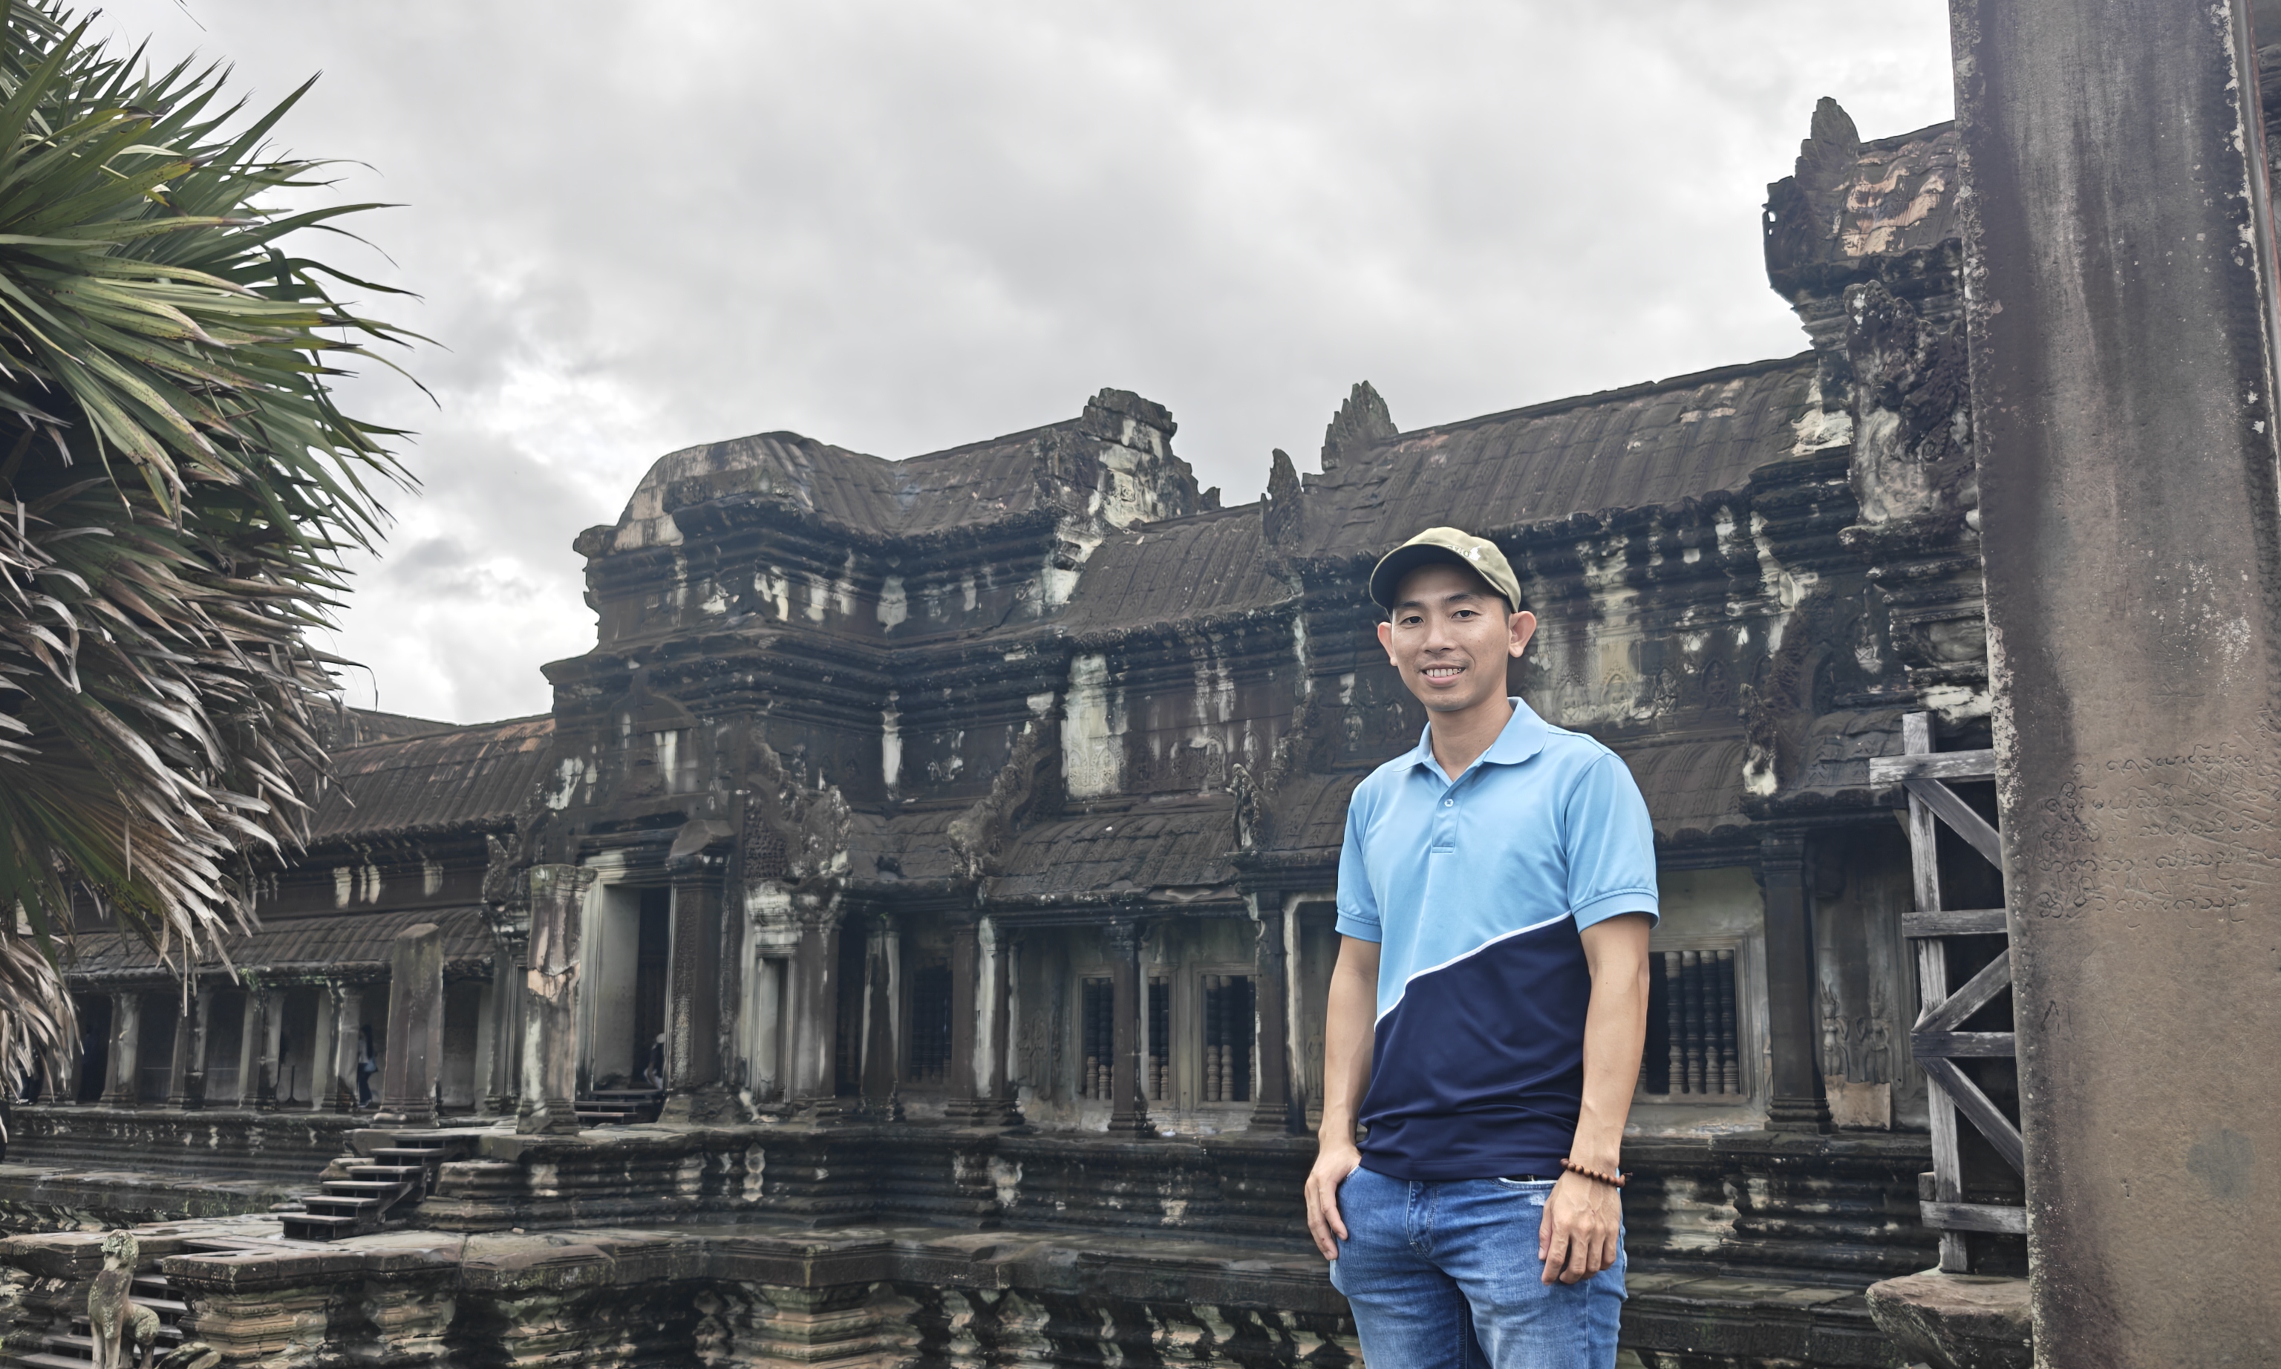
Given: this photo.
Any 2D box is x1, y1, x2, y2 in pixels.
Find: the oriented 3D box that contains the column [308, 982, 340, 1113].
[{"bbox_3d":[-15.463,6.960,38.566,0.530,2.450,0.530,-7,-14,35],"label":"column"}]

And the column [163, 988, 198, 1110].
[{"bbox_3d":[-19.637,7.440,41.493,0.530,2.450,0.530,-7,-14,35],"label":"column"}]

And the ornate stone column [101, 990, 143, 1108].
[{"bbox_3d":[-21.587,7.733,42.846,0.530,2.450,0.530,-7,-14,35],"label":"ornate stone column"}]

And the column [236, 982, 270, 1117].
[{"bbox_3d":[-17.487,7.216,39.981,0.530,2.450,0.530,-7,-14,35],"label":"column"}]

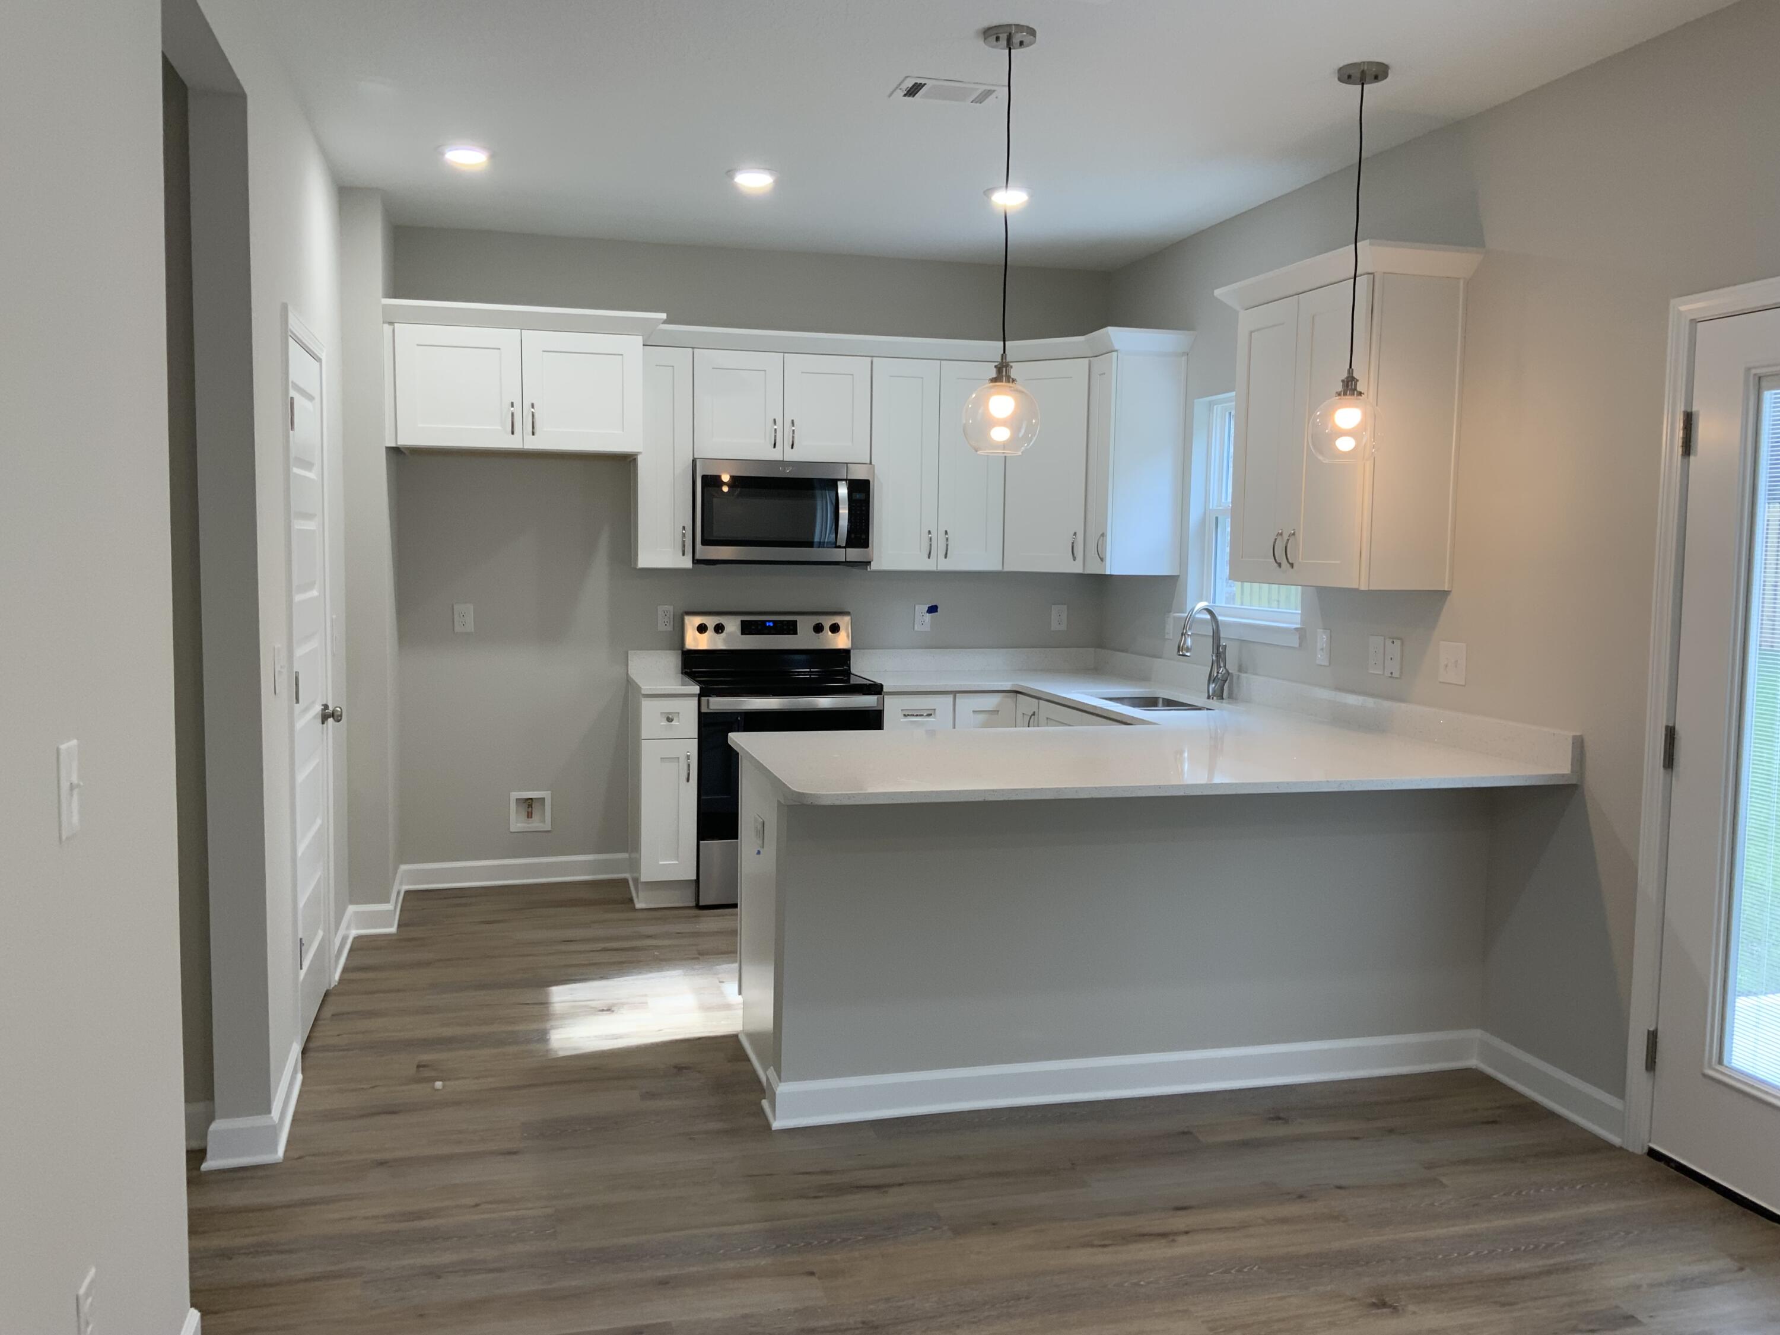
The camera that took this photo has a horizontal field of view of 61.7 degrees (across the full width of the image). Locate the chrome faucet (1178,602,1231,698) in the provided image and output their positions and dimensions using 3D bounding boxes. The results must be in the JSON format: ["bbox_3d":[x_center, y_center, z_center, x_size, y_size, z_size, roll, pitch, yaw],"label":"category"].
[{"bbox_3d":[1.195,-0.057,5.676,0.225,0.370,0.080,-3,6,-36],"label":"chrome faucet"}]

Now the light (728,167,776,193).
[{"bbox_3d":[-0.480,-1.703,5.204,0.177,0.025,0.177,-1,5,-15],"label":"light"}]

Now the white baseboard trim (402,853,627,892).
[{"bbox_3d":[-1.623,0.887,6.481,0.970,0.112,0.025,0,5,-15],"label":"white baseboard trim"}]

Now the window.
[{"bbox_3d":[1.382,-0.586,5.729,0.120,0.950,0.920,0,5,-15],"label":"window"}]

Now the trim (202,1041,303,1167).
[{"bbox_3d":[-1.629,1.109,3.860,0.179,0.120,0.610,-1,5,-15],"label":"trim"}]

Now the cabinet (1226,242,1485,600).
[{"bbox_3d":[1.410,-0.755,4.752,0.372,0.985,0.944,0,5,-15],"label":"cabinet"}]

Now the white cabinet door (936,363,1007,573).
[{"bbox_3d":[0.359,-0.874,6.518,0.301,0.901,0.025,0,5,-15],"label":"white cabinet door"}]

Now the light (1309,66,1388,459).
[{"bbox_3d":[1.245,-1.071,3.993,0.200,1.032,0.200,-1,5,-15],"label":"light"}]

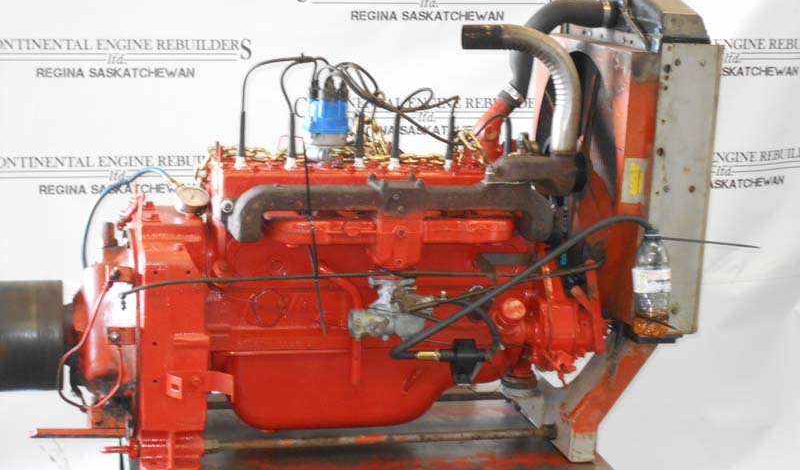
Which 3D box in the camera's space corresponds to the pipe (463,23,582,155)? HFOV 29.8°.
[{"bbox_3d":[0.221,-0.265,2.744,0.212,0.234,0.048,2,11,1],"label":"pipe"}]

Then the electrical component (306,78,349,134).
[{"bbox_3d":[-0.140,-0.248,2.863,0.080,0.108,0.080,0,11,-11],"label":"electrical component"}]

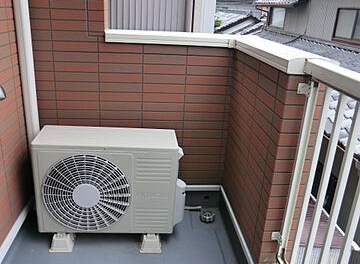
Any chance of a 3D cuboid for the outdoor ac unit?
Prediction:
[{"bbox_3d":[-0.380,0.281,1.898,0.765,0.542,0.278,2,20,-6],"label":"outdoor ac unit"}]

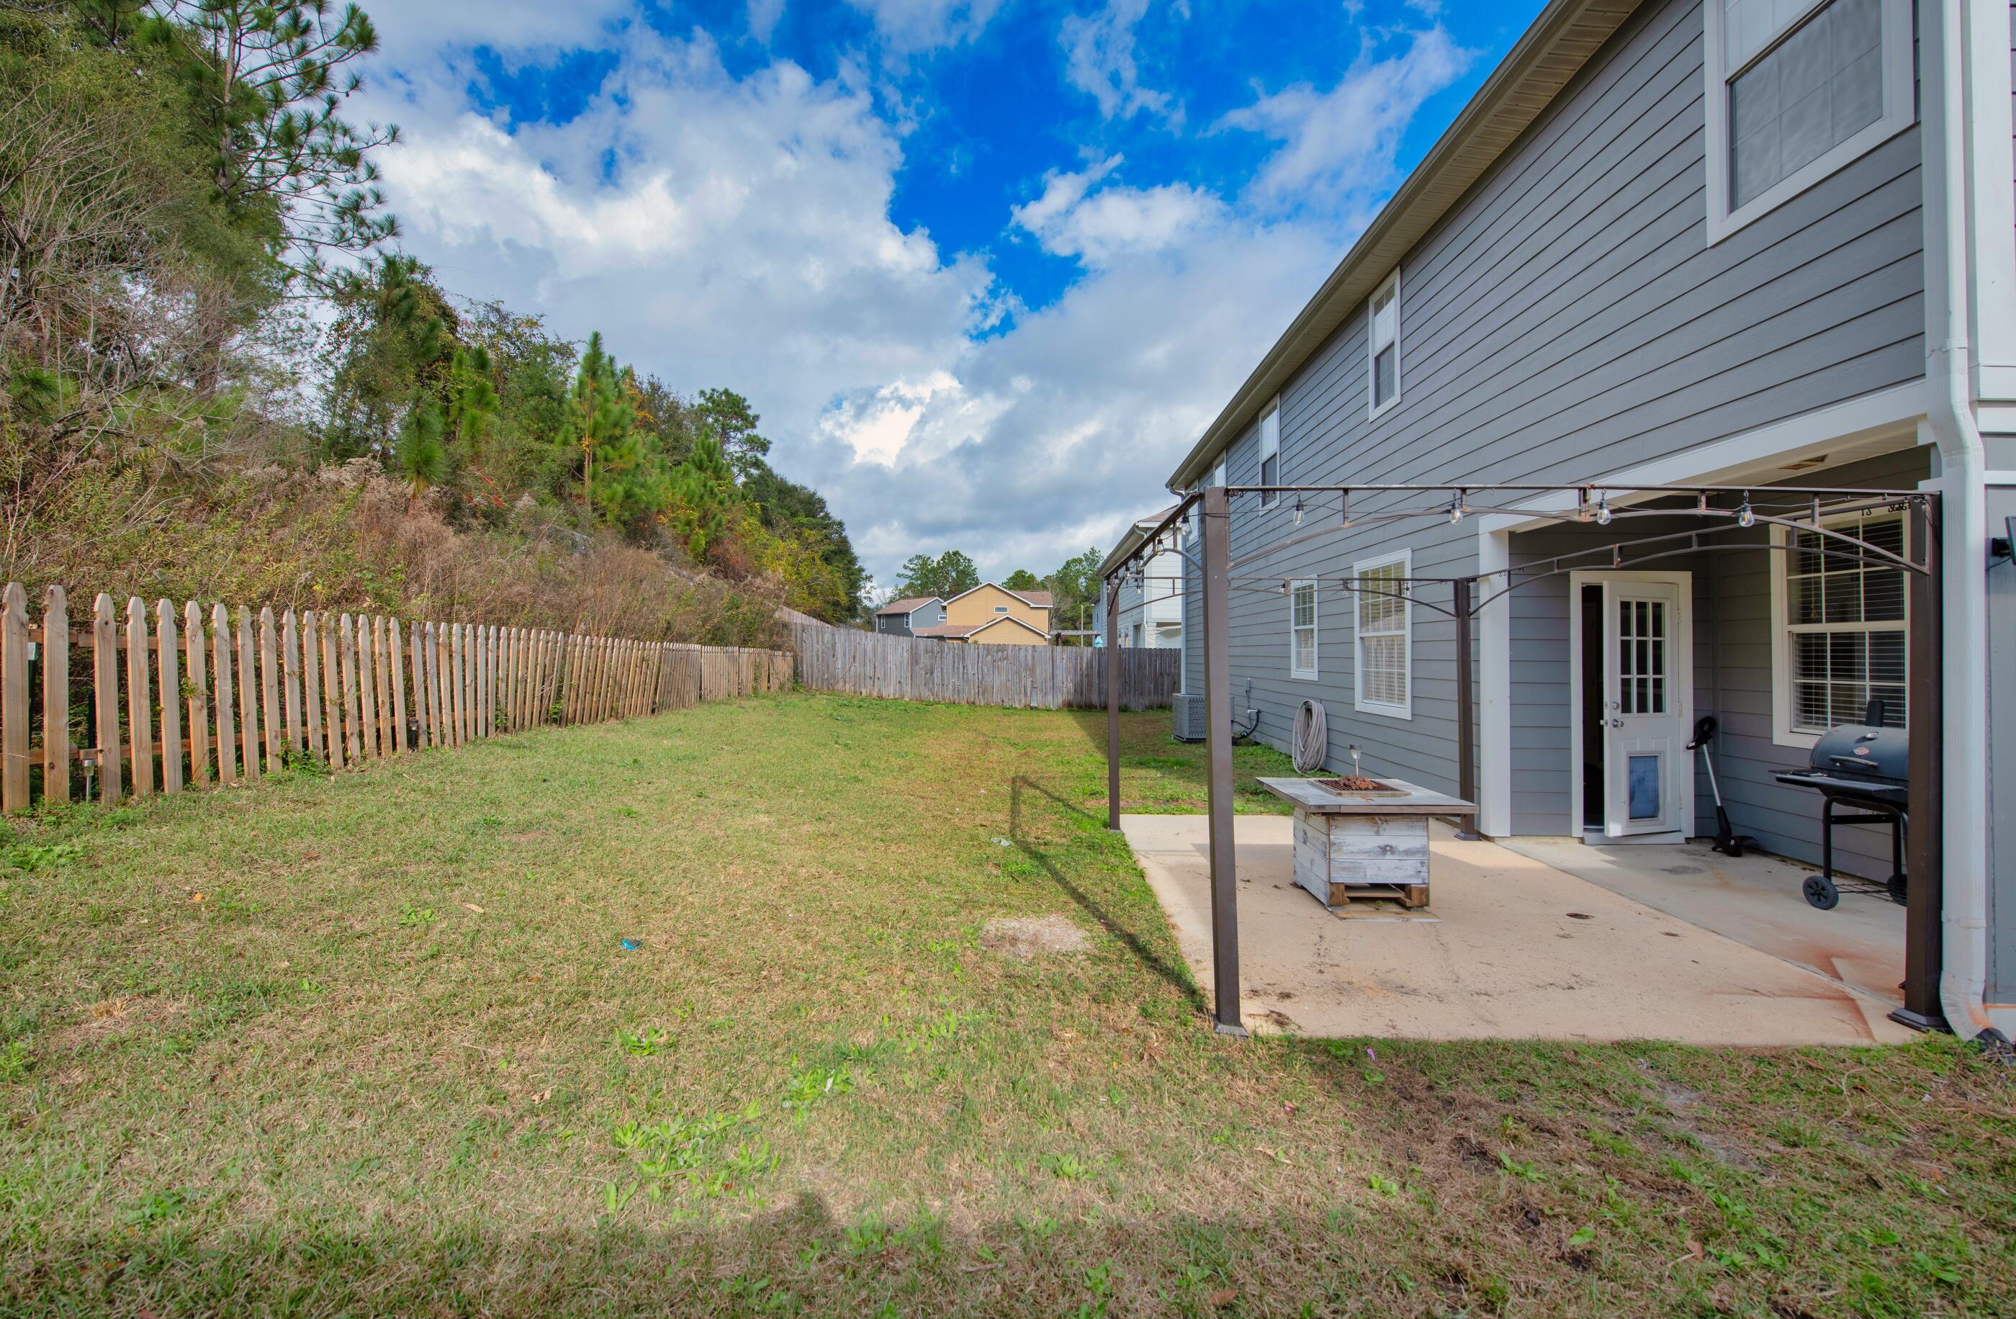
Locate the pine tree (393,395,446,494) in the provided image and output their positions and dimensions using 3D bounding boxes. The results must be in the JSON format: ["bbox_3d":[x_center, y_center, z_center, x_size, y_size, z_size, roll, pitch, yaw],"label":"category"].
[{"bbox_3d":[-11.300,-4.100,15.000,0.900,1.950,0.900,0,1,0],"label":"pine tree"}]

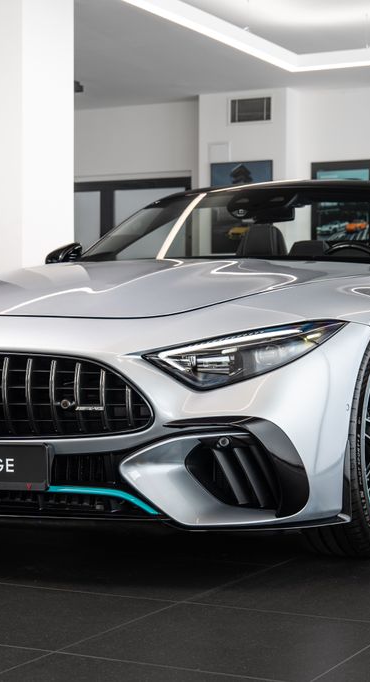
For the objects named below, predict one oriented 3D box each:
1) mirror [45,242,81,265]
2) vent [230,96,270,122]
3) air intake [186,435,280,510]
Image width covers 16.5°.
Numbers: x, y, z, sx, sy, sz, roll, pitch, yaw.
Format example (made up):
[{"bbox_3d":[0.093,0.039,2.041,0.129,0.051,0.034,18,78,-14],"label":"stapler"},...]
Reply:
[{"bbox_3d":[-0.538,-0.374,5.744,0.210,0.140,0.140,0,1,28],"label":"mirror"},{"bbox_3d":[0.611,-2.139,11.850,0.410,0.230,0.030,1,1,27],"label":"vent"},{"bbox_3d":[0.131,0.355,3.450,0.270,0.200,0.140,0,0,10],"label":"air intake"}]

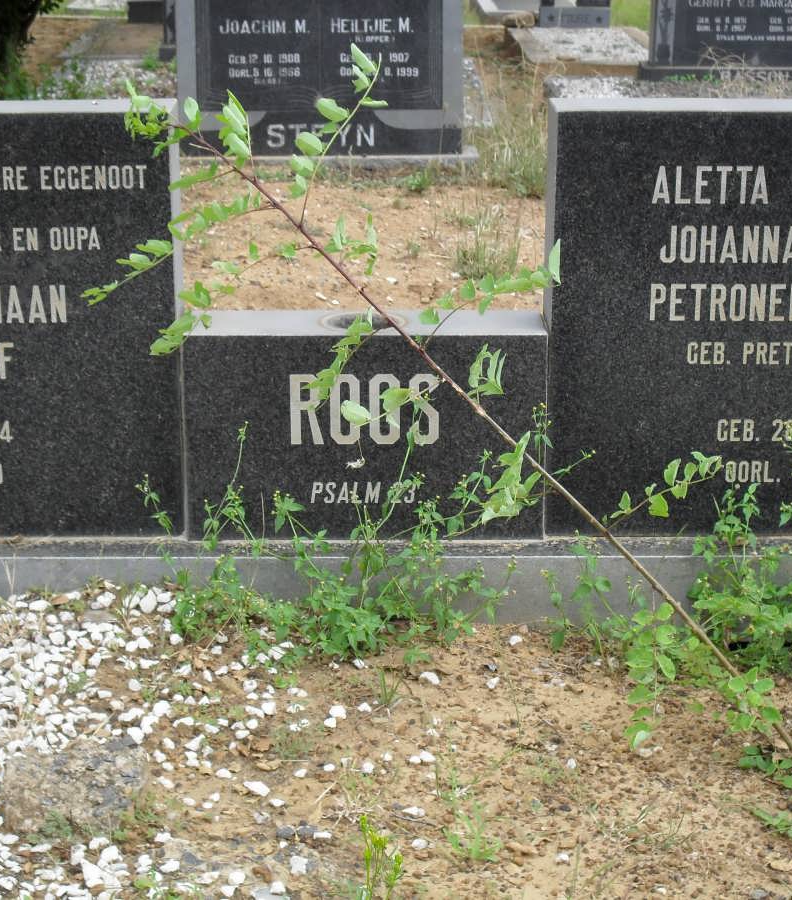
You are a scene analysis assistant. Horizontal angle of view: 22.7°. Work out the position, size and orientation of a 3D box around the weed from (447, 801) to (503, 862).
[{"bbox_3d":[0.088,0.424,2.225,0.063,0.060,0.055,0,17,0],"label":"weed"}]

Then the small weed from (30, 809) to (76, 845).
[{"bbox_3d":[-0.390,0.427,2.264,0.053,0.031,0.045,0,17,0],"label":"small weed"}]

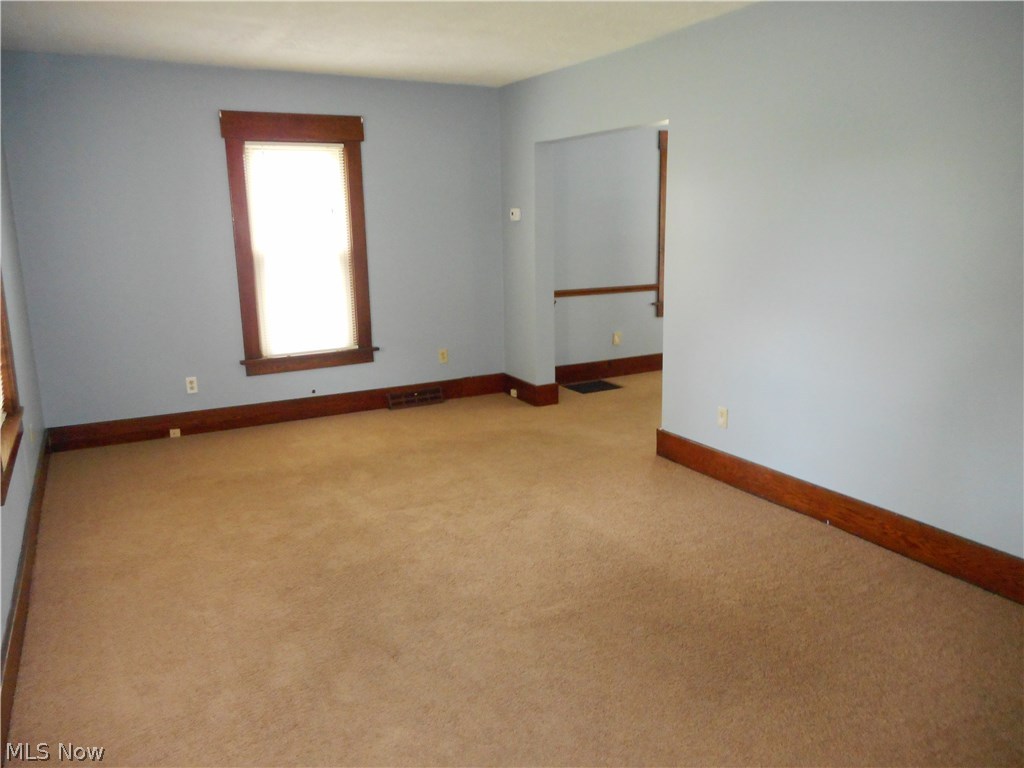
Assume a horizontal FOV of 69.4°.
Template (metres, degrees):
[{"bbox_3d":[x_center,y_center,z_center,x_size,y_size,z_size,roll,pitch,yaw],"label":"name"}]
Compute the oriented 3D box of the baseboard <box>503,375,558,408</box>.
[{"bbox_3d":[0.139,0.033,6.299,0.203,0.176,0.626,-8,14,-29],"label":"baseboard"}]

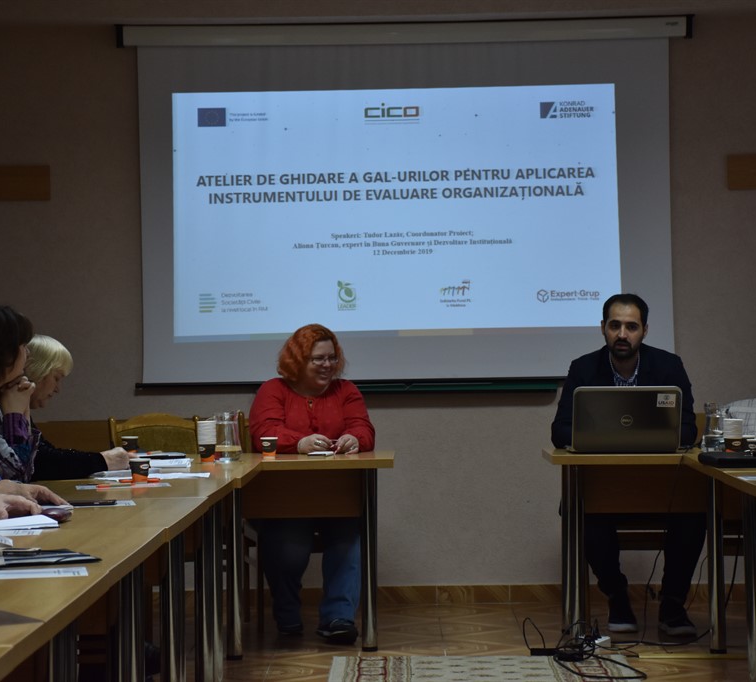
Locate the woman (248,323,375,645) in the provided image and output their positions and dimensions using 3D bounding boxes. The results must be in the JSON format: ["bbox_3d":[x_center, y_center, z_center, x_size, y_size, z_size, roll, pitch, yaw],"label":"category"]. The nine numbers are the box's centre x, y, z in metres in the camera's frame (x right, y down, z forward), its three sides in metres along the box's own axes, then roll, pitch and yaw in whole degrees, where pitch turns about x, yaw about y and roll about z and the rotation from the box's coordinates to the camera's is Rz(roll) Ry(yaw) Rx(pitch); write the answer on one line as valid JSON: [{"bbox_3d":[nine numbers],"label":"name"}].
[{"bbox_3d":[-0.278,0.553,10.400,0.510,1.255,0.860,-1,0,-5],"label":"woman"}]

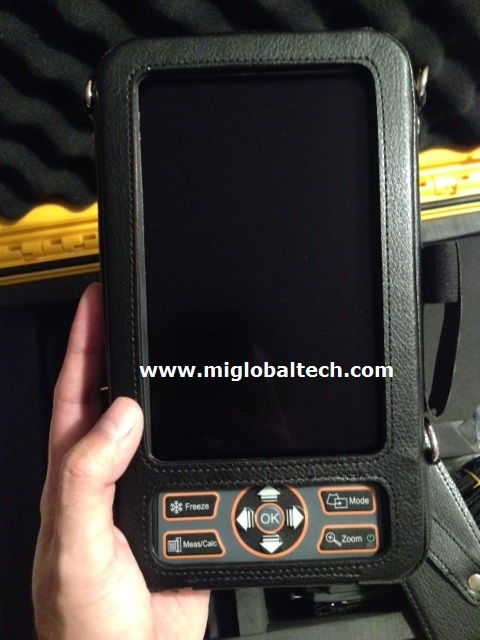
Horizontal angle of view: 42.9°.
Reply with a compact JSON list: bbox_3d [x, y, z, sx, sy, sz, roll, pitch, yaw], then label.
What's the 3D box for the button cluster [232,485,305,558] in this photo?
[{"bbox_3d":[0.012,0.083,0.252,0.032,0.004,0.032,-2,90,0],"label":"button cluster"}]

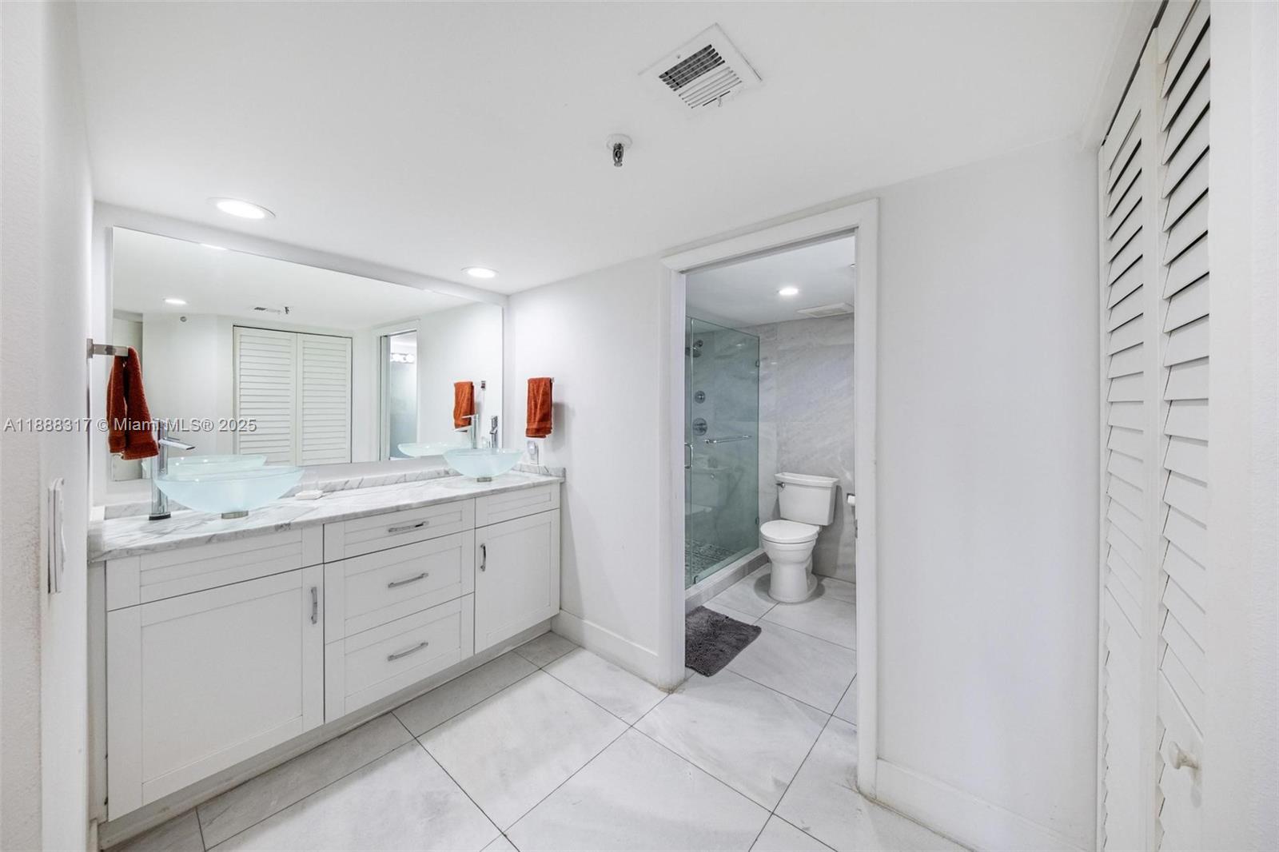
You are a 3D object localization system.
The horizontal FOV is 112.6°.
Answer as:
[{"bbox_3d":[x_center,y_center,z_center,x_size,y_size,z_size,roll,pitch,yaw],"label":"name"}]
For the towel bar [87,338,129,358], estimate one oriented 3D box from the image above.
[{"bbox_3d":[-1.594,-0.220,1.282,0.260,0.058,0.078,2,3,40],"label":"towel bar"}]

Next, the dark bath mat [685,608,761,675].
[{"bbox_3d":[0.375,1.228,2.486,0.450,0.025,0.615,2,3,40],"label":"dark bath mat"}]

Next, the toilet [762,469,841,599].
[{"bbox_3d":[1.170,0.819,3.184,0.440,0.790,0.720,2,3,40],"label":"toilet"}]

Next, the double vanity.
[{"bbox_3d":[-1.218,0.805,2.042,0.548,0.901,1.677,2,3,40],"label":"double vanity"}]

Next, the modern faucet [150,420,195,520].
[{"bbox_3d":[-1.751,0.160,1.595,0.130,0.360,0.052,0,2,-11],"label":"modern faucet"}]

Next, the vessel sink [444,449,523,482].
[{"bbox_3d":[-0.892,0.231,2.449,0.420,0.153,0.420,2,3,40],"label":"vessel sink"}]

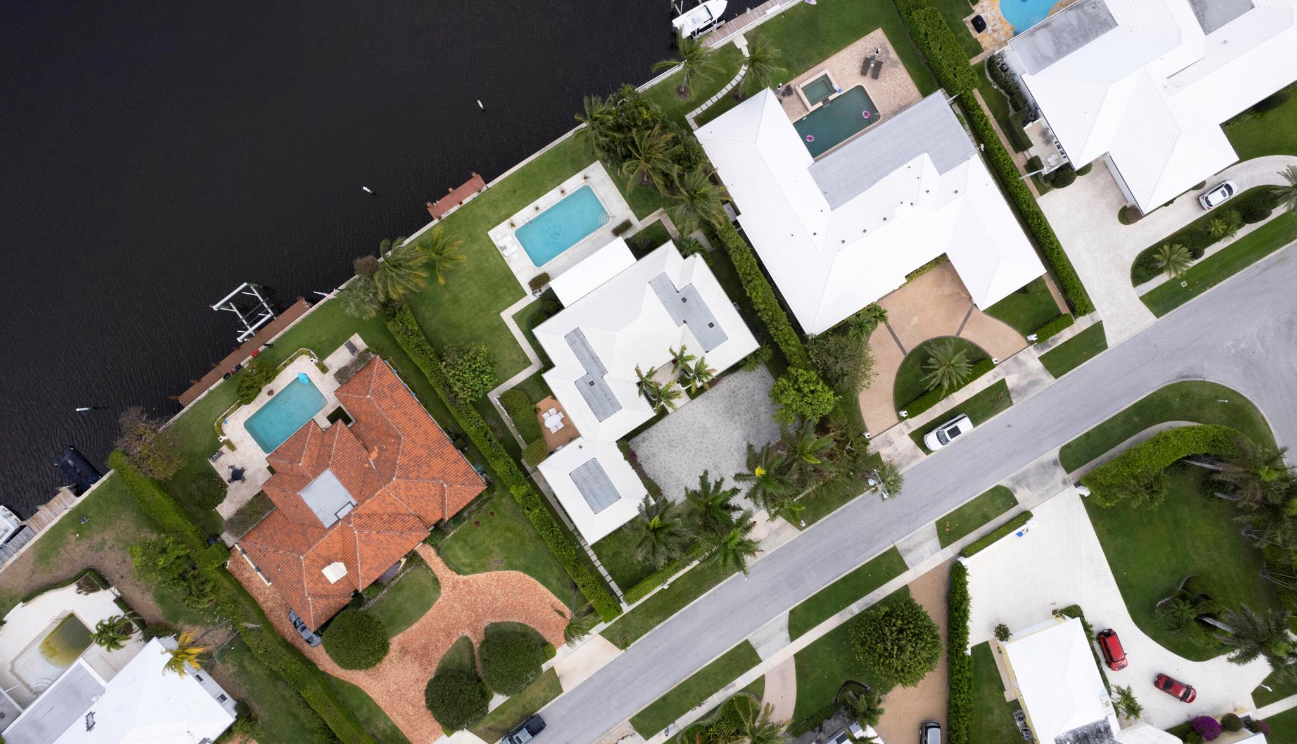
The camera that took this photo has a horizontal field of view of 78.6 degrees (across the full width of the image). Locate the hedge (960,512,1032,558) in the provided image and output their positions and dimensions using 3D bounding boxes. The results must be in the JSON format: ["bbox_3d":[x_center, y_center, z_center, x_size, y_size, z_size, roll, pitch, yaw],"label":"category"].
[{"bbox_3d":[36.733,17.099,83.897,8.230,1.200,1.070,-29,91,0],"label":"hedge"}]

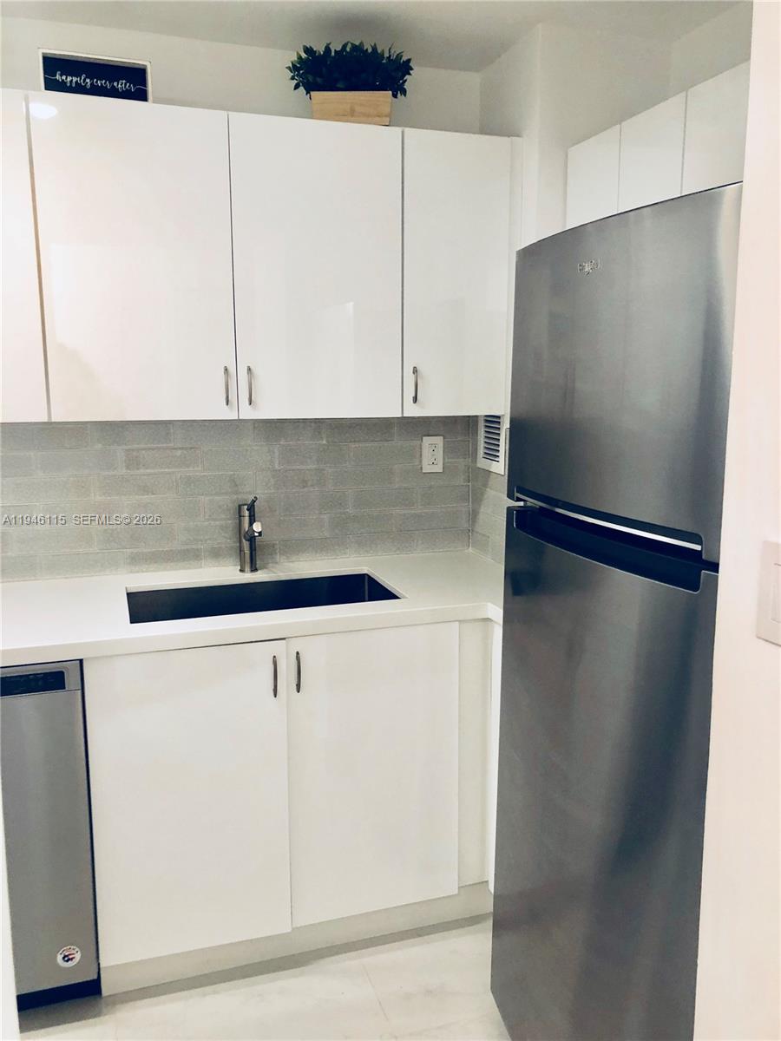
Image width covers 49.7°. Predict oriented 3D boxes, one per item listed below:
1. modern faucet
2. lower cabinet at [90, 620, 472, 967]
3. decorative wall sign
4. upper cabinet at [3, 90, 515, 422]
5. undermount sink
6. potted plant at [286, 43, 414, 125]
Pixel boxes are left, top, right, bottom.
[{"bbox_3d":[-0.394,0.050,2.394,0.058,0.232,0.234,-3,10,-18],"label":"modern faucet"},{"bbox_3d":[-0.345,0.602,2.341,0.897,0.775,0.624,-3,10,-18],"label":"lower cabinet"},{"bbox_3d":[-0.703,-1.050,2.025,0.251,0.112,0.040,-3,10,-18],"label":"decorative wall sign"},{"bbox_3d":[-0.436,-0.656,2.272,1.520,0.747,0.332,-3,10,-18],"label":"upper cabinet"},{"bbox_3d":[-0.335,0.317,2.256,0.698,0.227,0.390,-3,10,-18],"label":"undermount sink"},{"bbox_3d":[-0.105,-1.131,2.200,0.330,0.212,0.190,0,9,1],"label":"potted plant"}]

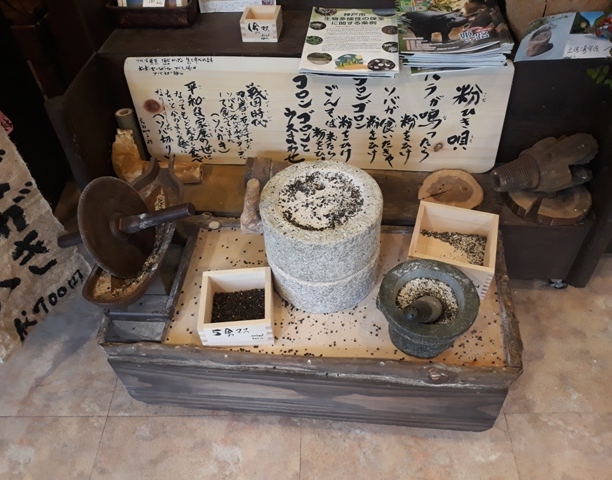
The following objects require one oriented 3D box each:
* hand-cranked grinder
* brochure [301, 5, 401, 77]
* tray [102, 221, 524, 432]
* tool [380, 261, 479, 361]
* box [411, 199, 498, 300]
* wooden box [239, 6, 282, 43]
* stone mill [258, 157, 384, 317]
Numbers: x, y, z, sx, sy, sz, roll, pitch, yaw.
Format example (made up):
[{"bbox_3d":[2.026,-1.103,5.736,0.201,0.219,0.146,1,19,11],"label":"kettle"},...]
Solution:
[{"bbox_3d":[-0.400,-0.029,1.081,0.370,0.223,0.223,-11,45,22],"label":"hand-cranked grinder"},{"bbox_3d":[0.106,-0.461,1.153,0.210,0.016,0.297,3,48,6],"label":"brochure"},{"bbox_3d":[0.017,0.175,1.174,0.845,0.205,0.395,3,48,5],"label":"tray"},{"bbox_3d":[0.230,0.147,0.986,0.190,0.125,0.185,-5,48,-2],"label":"tool"},{"bbox_3d":[0.328,0.020,1.121,0.174,0.092,0.174,12,50,13],"label":"box"},{"bbox_3d":[-0.105,-0.521,1.203,0.086,0.053,0.086,3,48,5],"label":"wooden box"},{"bbox_3d":[0.034,-0.009,1.070,0.248,0.220,0.248,2,48,5],"label":"stone mill"}]

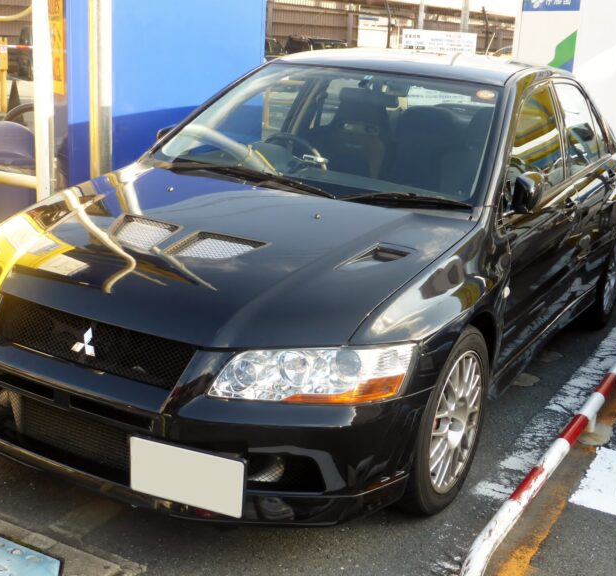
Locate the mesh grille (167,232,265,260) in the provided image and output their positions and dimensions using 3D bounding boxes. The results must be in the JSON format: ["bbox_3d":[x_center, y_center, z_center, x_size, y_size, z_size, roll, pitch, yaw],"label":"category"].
[{"bbox_3d":[-0.283,-0.108,2.716,0.270,0.050,0.210,13,29,27],"label":"mesh grille"}]

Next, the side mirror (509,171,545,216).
[{"bbox_3d":[0.802,-0.351,3.210,0.160,0.160,0.160,13,17,27],"label":"side mirror"}]

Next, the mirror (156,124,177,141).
[{"bbox_3d":[-0.642,-0.679,3.982,0.160,0.150,0.150,13,17,27],"label":"mirror"}]

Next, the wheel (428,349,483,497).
[{"bbox_3d":[0.399,0.414,2.884,0.190,0.470,0.470,13,17,27],"label":"wheel"}]

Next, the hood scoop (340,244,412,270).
[{"bbox_3d":[0.202,-0.068,2.607,0.150,0.050,0.220,13,29,27],"label":"hood scoop"}]

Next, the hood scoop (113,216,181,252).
[{"bbox_3d":[-0.553,-0.168,2.856,0.260,0.050,0.220,13,29,27],"label":"hood scoop"}]

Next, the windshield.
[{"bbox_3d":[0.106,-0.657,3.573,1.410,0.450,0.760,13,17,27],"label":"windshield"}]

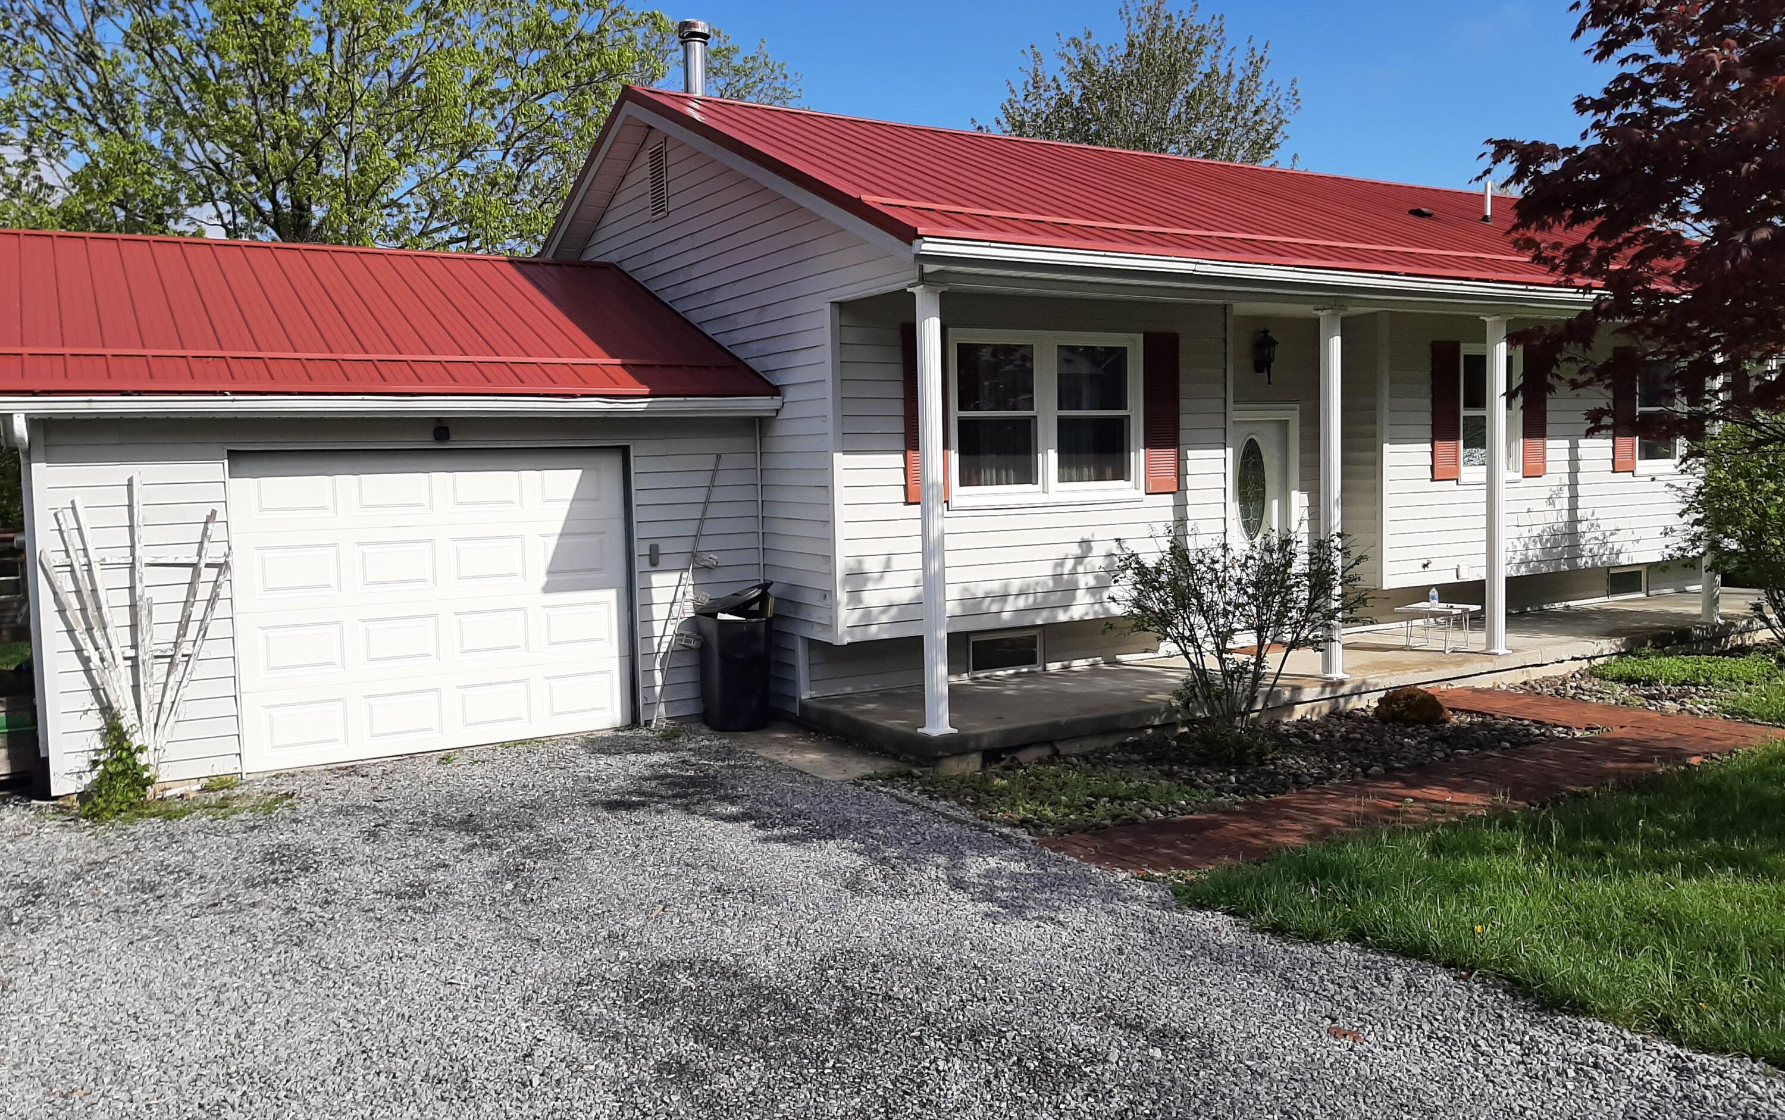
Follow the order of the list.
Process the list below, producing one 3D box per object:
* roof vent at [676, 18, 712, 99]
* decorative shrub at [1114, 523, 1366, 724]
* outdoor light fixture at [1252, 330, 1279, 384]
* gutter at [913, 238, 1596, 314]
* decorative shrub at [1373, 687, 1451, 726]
[{"bbox_3d":[-1.852,-4.666,12.660,0.282,0.801,0.282,-4,5,-31],"label":"roof vent"},{"bbox_3d":[2.420,0.498,9.364,1.703,1.435,1.584,-1,4,0],"label":"decorative shrub"},{"bbox_3d":[3.490,-1.895,12.519,0.208,0.510,0.247,-4,5,-31],"label":"outdoor light fixture"},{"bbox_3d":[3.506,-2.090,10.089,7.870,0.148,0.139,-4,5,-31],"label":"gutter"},{"bbox_3d":[3.765,1.014,9.714,0.554,0.277,0.535,-4,5,-31],"label":"decorative shrub"}]

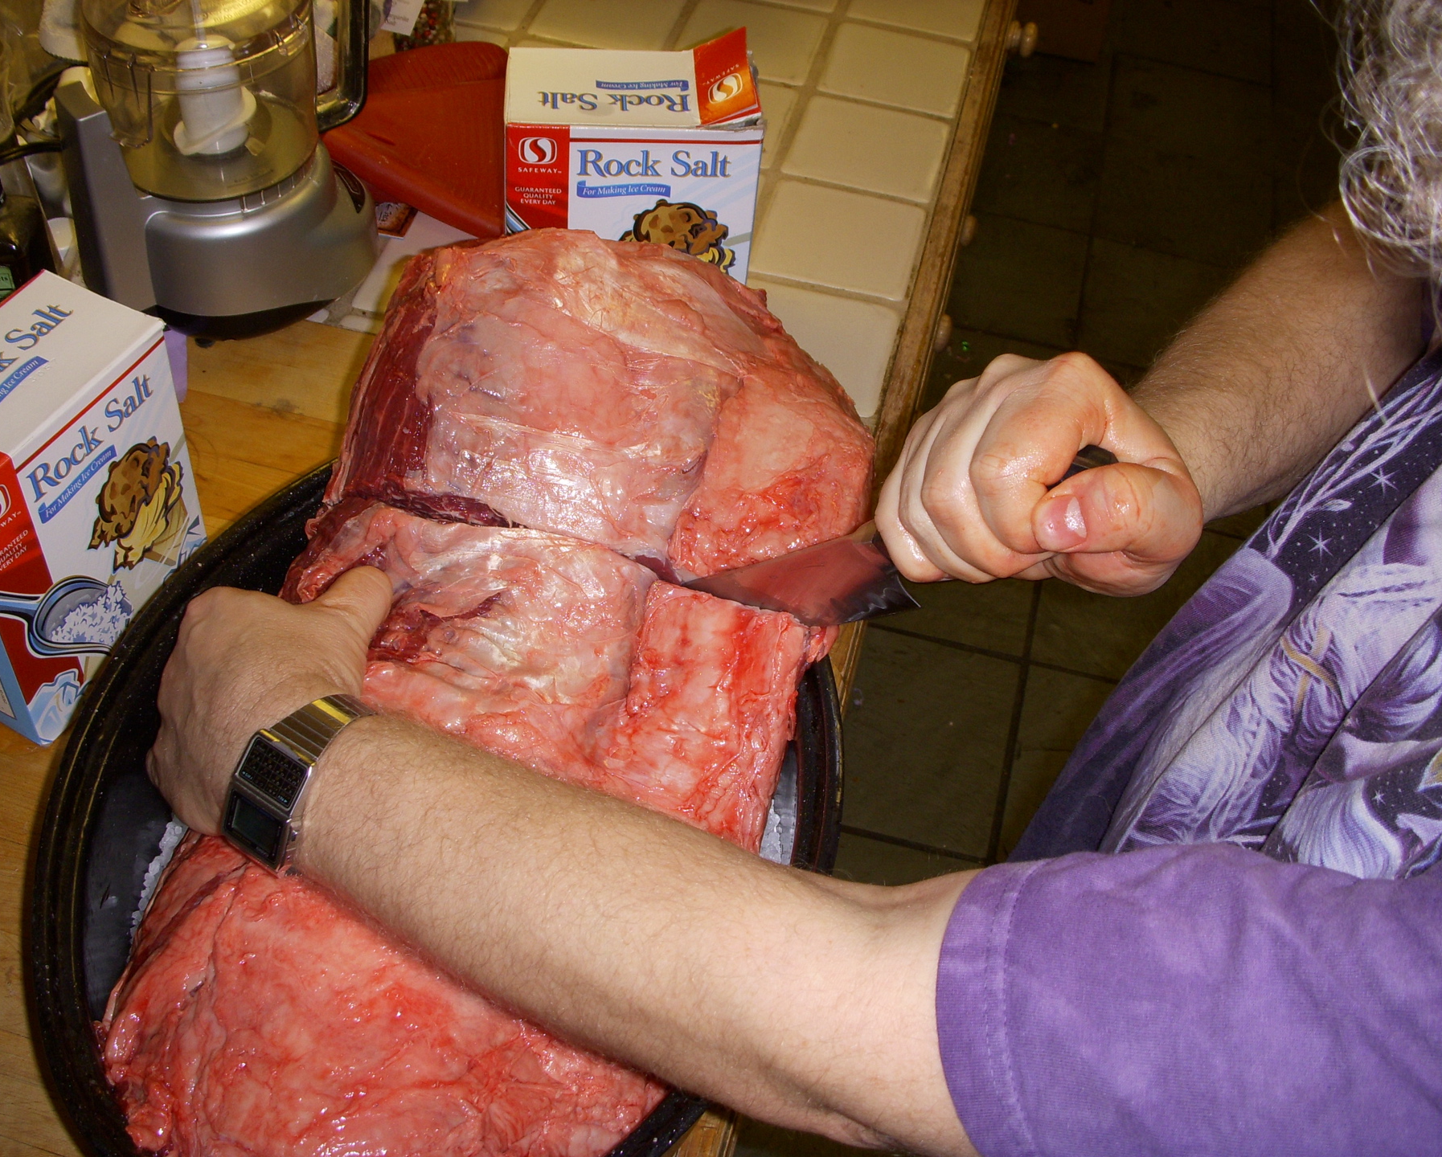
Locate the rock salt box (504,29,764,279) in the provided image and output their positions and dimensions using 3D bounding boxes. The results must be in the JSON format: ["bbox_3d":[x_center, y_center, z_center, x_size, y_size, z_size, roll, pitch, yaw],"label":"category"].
[{"bbox_3d":[-0.056,-0.214,1.008,0.140,0.186,0.074,0,49,-6],"label":"rock salt box"}]

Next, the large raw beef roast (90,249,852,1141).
[{"bbox_3d":[-0.080,0.059,0.788,0.262,0.172,0.495,13,49,5],"label":"large raw beef roast"}]

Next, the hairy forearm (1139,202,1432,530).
[{"bbox_3d":[0.258,-0.095,0.745,0.084,0.084,0.255,38,43,24],"label":"hairy forearm"}]

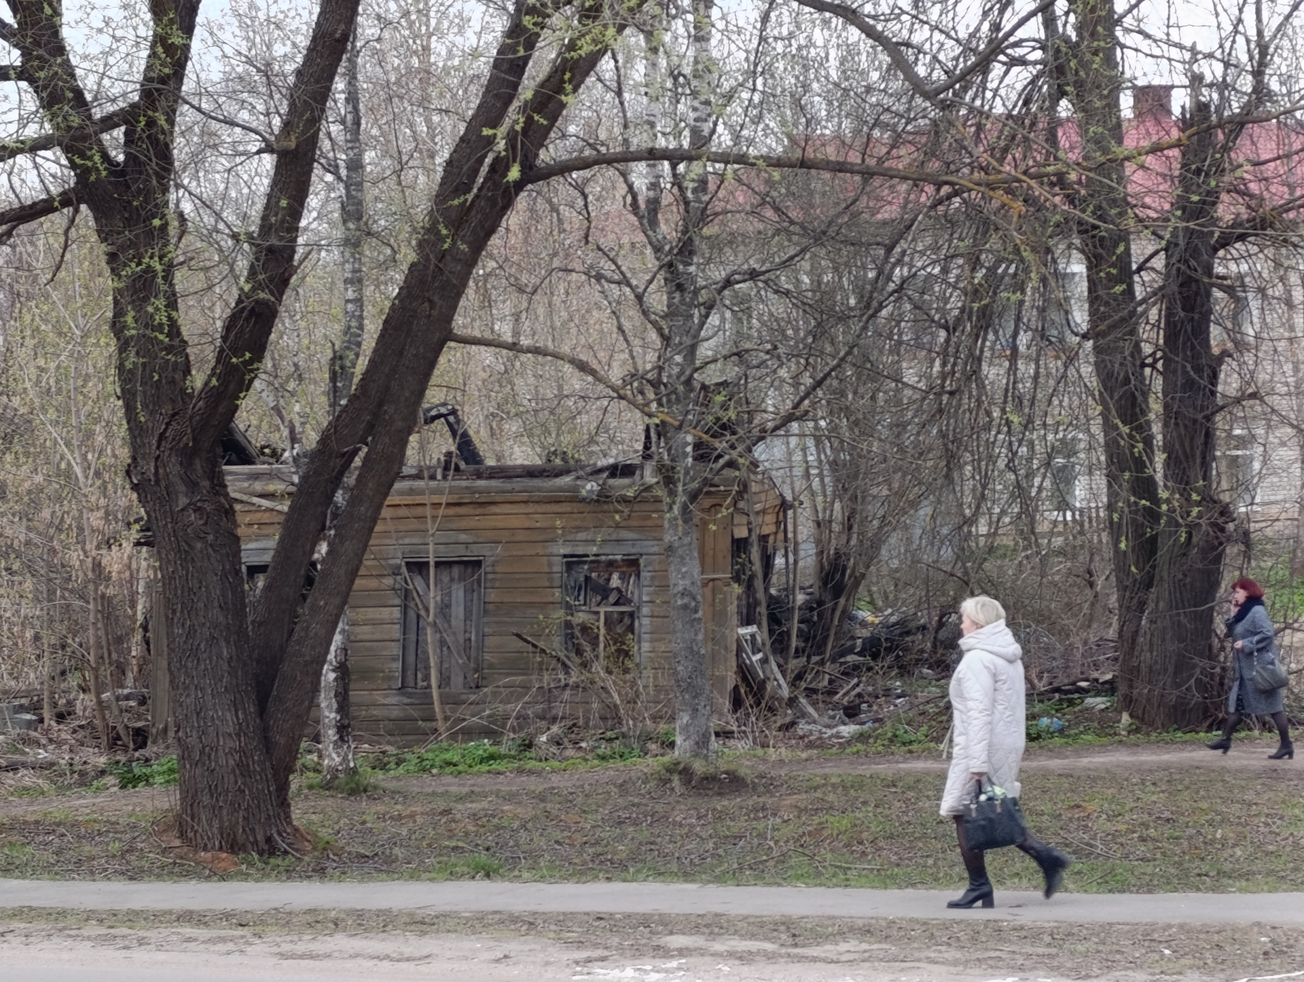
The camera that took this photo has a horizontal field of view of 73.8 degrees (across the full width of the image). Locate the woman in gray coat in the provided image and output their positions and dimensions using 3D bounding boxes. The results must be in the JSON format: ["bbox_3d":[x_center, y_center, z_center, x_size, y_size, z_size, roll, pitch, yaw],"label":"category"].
[{"bbox_3d":[5.530,1.636,8.040,0.700,1.650,0.500,-1,-4,13],"label":"woman in gray coat"}]

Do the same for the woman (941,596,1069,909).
[{"bbox_3d":[1.920,1.407,4.720,0.680,1.660,0.520,-1,-4,11],"label":"woman"}]

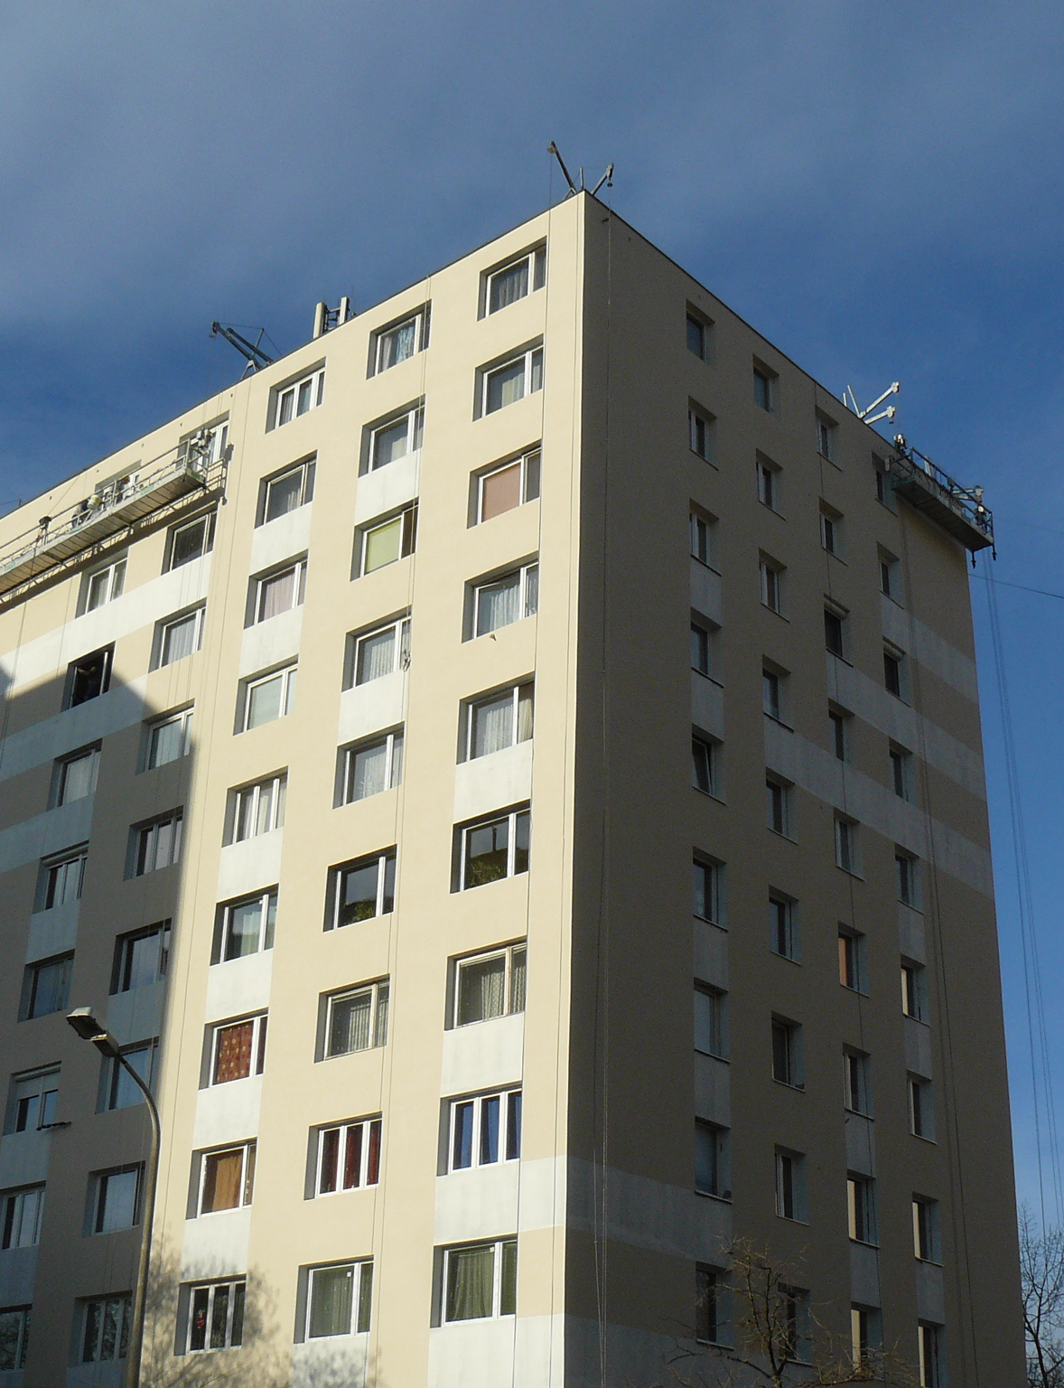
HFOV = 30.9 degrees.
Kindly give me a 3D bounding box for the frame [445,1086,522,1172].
[{"bbox_3d":[-0.773,7.960,35.040,2.050,1.460,0.120,-20,-34,36],"label":"frame"}]

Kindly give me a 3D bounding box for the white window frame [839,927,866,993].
[{"bbox_3d":[6.948,5.937,42.759,0.120,1.460,1.140,-20,-34,36],"label":"white window frame"}]

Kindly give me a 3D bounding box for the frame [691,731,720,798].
[{"bbox_3d":[3.526,1.529,40.385,0.120,1.460,1.140,-20,-34,36],"label":"frame"}]

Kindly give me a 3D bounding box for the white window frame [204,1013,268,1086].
[{"bbox_3d":[-6.087,7.550,40.567,2.050,1.460,0.120,-20,-34,36],"label":"white window frame"}]

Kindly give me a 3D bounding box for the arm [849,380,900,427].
[{"bbox_3d":[9.081,-7.683,51.008,1.600,0.950,0.500,-20,-34,36],"label":"arm"}]

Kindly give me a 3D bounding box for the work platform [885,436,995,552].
[{"bbox_3d":[11.035,-5.241,51.525,0.750,1.200,4.300,-20,-34,36],"label":"work platform"}]

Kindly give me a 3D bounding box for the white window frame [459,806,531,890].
[{"bbox_3d":[-0.643,3.080,37.530,2.050,1.460,0.120,-20,-34,36],"label":"white window frame"}]

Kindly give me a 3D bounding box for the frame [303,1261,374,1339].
[{"bbox_3d":[-3.494,11.355,35.964,2.050,1.460,0.120,-20,-34,36],"label":"frame"}]

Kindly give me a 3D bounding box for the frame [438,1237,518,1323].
[{"bbox_3d":[-0.830,10.361,33.816,2.050,1.460,0.120,-20,-34,36],"label":"frame"}]

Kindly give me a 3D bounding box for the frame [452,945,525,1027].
[{"bbox_3d":[-0.711,5.538,36.279,2.050,1.460,0.120,-20,-34,36],"label":"frame"}]

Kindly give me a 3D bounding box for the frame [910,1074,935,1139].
[{"bbox_3d":[8.557,9.336,43.315,0.120,1.460,1.140,-20,-34,36],"label":"frame"}]

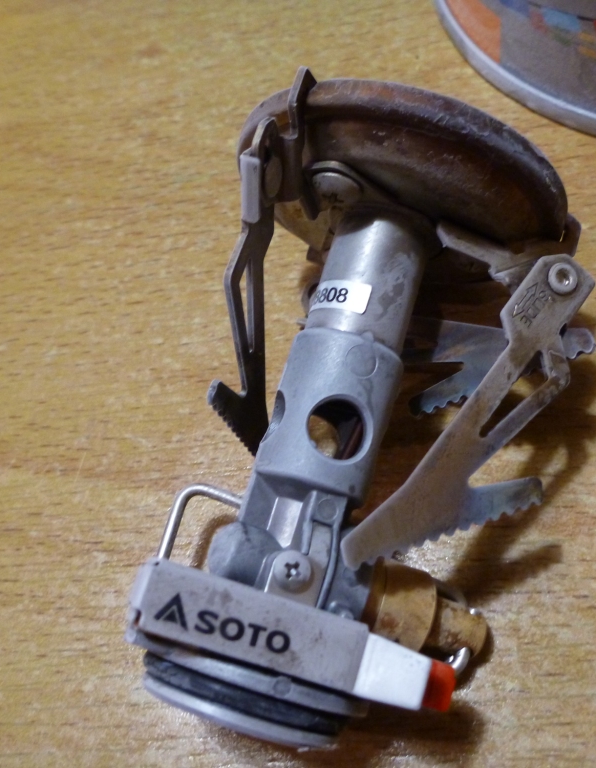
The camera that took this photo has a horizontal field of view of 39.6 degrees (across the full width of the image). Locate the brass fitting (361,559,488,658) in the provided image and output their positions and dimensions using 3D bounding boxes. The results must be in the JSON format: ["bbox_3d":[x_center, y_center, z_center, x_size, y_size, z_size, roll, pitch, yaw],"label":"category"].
[{"bbox_3d":[0.016,0.031,0.112,0.017,0.012,0.012,20,90,-13],"label":"brass fitting"}]

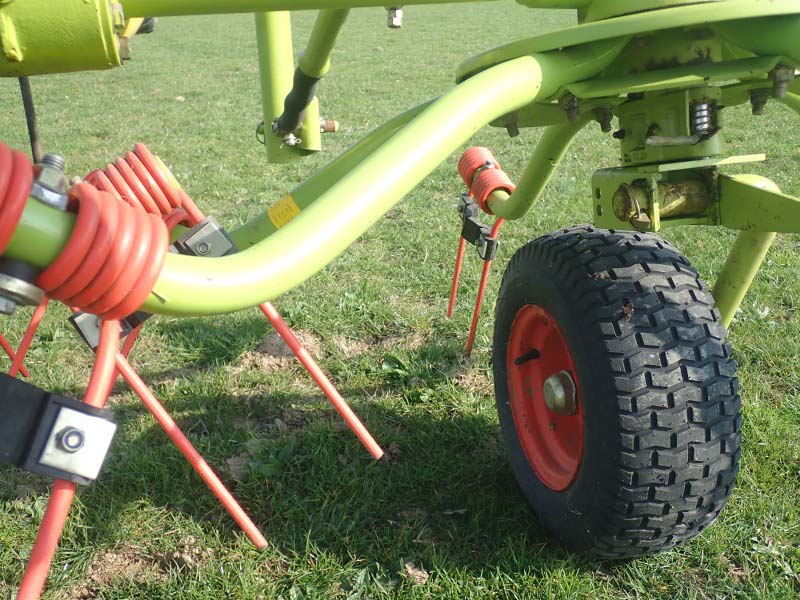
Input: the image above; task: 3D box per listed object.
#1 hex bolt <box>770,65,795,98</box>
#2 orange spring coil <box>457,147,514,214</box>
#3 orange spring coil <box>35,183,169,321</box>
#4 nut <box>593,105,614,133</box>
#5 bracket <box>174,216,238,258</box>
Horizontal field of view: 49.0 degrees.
[{"bbox_3d":[0.315,-0.180,0.725,0.022,0.029,0.022,-3,21,0],"label":"hex bolt"},{"bbox_3d":[0.145,-0.200,1.470,0.062,0.062,0.136,-7,37,-12],"label":"orange spring coil"},{"bbox_3d":[-0.155,-0.025,0.456,0.054,0.061,0.061,27,-3,-40],"label":"orange spring coil"},{"bbox_3d":[0.239,-0.212,1.030,0.023,0.030,0.023,-9,-6,0],"label":"nut"},{"bbox_3d":[-0.161,-0.046,0.730,0.036,0.037,0.027,-39,15,-8],"label":"bracket"}]

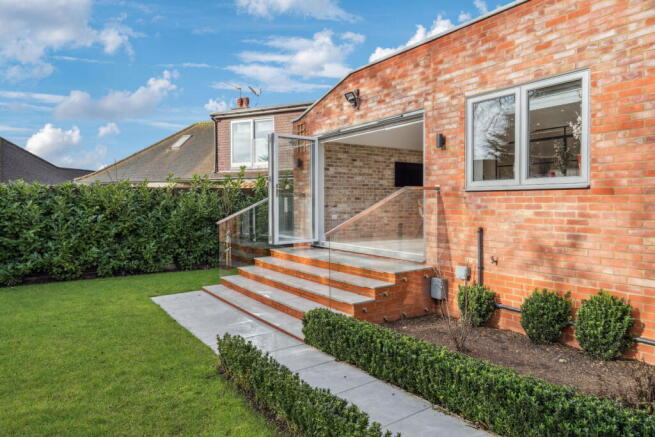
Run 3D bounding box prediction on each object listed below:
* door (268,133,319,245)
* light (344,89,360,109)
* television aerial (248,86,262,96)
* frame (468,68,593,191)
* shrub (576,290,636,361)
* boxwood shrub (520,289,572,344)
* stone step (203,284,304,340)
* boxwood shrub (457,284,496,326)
[{"bbox_3d":[-0.633,-0.534,7.642,0.970,2.000,0.200,-2,3,-36],"label":"door"},{"bbox_3d":[0.437,-2.032,6.769,0.200,0.280,0.240,-2,3,-36],"label":"light"},{"bbox_3d":[-2.788,-4.910,15.500,0.350,0.300,0.850,0,2,18],"label":"television aerial"},{"bbox_3d":[2.209,-0.906,4.577,0.100,1.200,1.410,-2,3,-36],"label":"frame"},{"bbox_3d":[2.590,1.016,3.733,0.480,0.630,0.480,-2,3,-36],"label":"shrub"},{"bbox_3d":[2.272,1.036,4.170,0.480,0.570,0.480,-2,3,-36],"label":"boxwood shrub"},{"bbox_3d":[-1.086,1.331,5.897,0.370,0.075,3.420,-2,3,-36],"label":"stone step"},{"bbox_3d":[1.795,1.043,4.824,0.450,0.520,0.450,-2,3,-36],"label":"boxwood shrub"}]

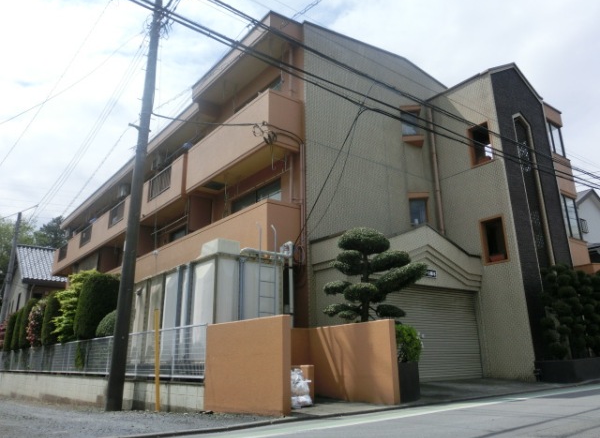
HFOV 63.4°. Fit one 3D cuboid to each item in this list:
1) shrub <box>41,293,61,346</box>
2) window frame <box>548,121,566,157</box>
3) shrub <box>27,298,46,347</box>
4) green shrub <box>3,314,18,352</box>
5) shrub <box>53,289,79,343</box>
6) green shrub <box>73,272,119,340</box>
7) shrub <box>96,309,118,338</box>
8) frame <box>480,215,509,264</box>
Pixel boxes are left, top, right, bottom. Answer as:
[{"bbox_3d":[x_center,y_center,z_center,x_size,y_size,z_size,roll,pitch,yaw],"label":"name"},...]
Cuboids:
[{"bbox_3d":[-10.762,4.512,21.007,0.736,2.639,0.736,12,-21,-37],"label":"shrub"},{"bbox_3d":[9.477,-2.908,17.901,1.111,1.346,0.180,12,-21,-37],"label":"window frame"},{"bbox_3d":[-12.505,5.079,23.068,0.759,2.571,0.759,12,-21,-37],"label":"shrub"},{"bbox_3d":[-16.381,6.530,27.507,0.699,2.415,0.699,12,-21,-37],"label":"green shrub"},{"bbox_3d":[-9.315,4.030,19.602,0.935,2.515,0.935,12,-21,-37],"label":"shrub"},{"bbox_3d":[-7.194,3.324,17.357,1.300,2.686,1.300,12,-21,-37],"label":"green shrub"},{"bbox_3d":[-5.987,3.447,15.437,0.847,1.057,0.847,12,-21,-37],"label":"shrub"},{"bbox_3d":[5.551,0.603,13.799,0.200,1.336,0.744,12,-21,-37],"label":"frame"}]

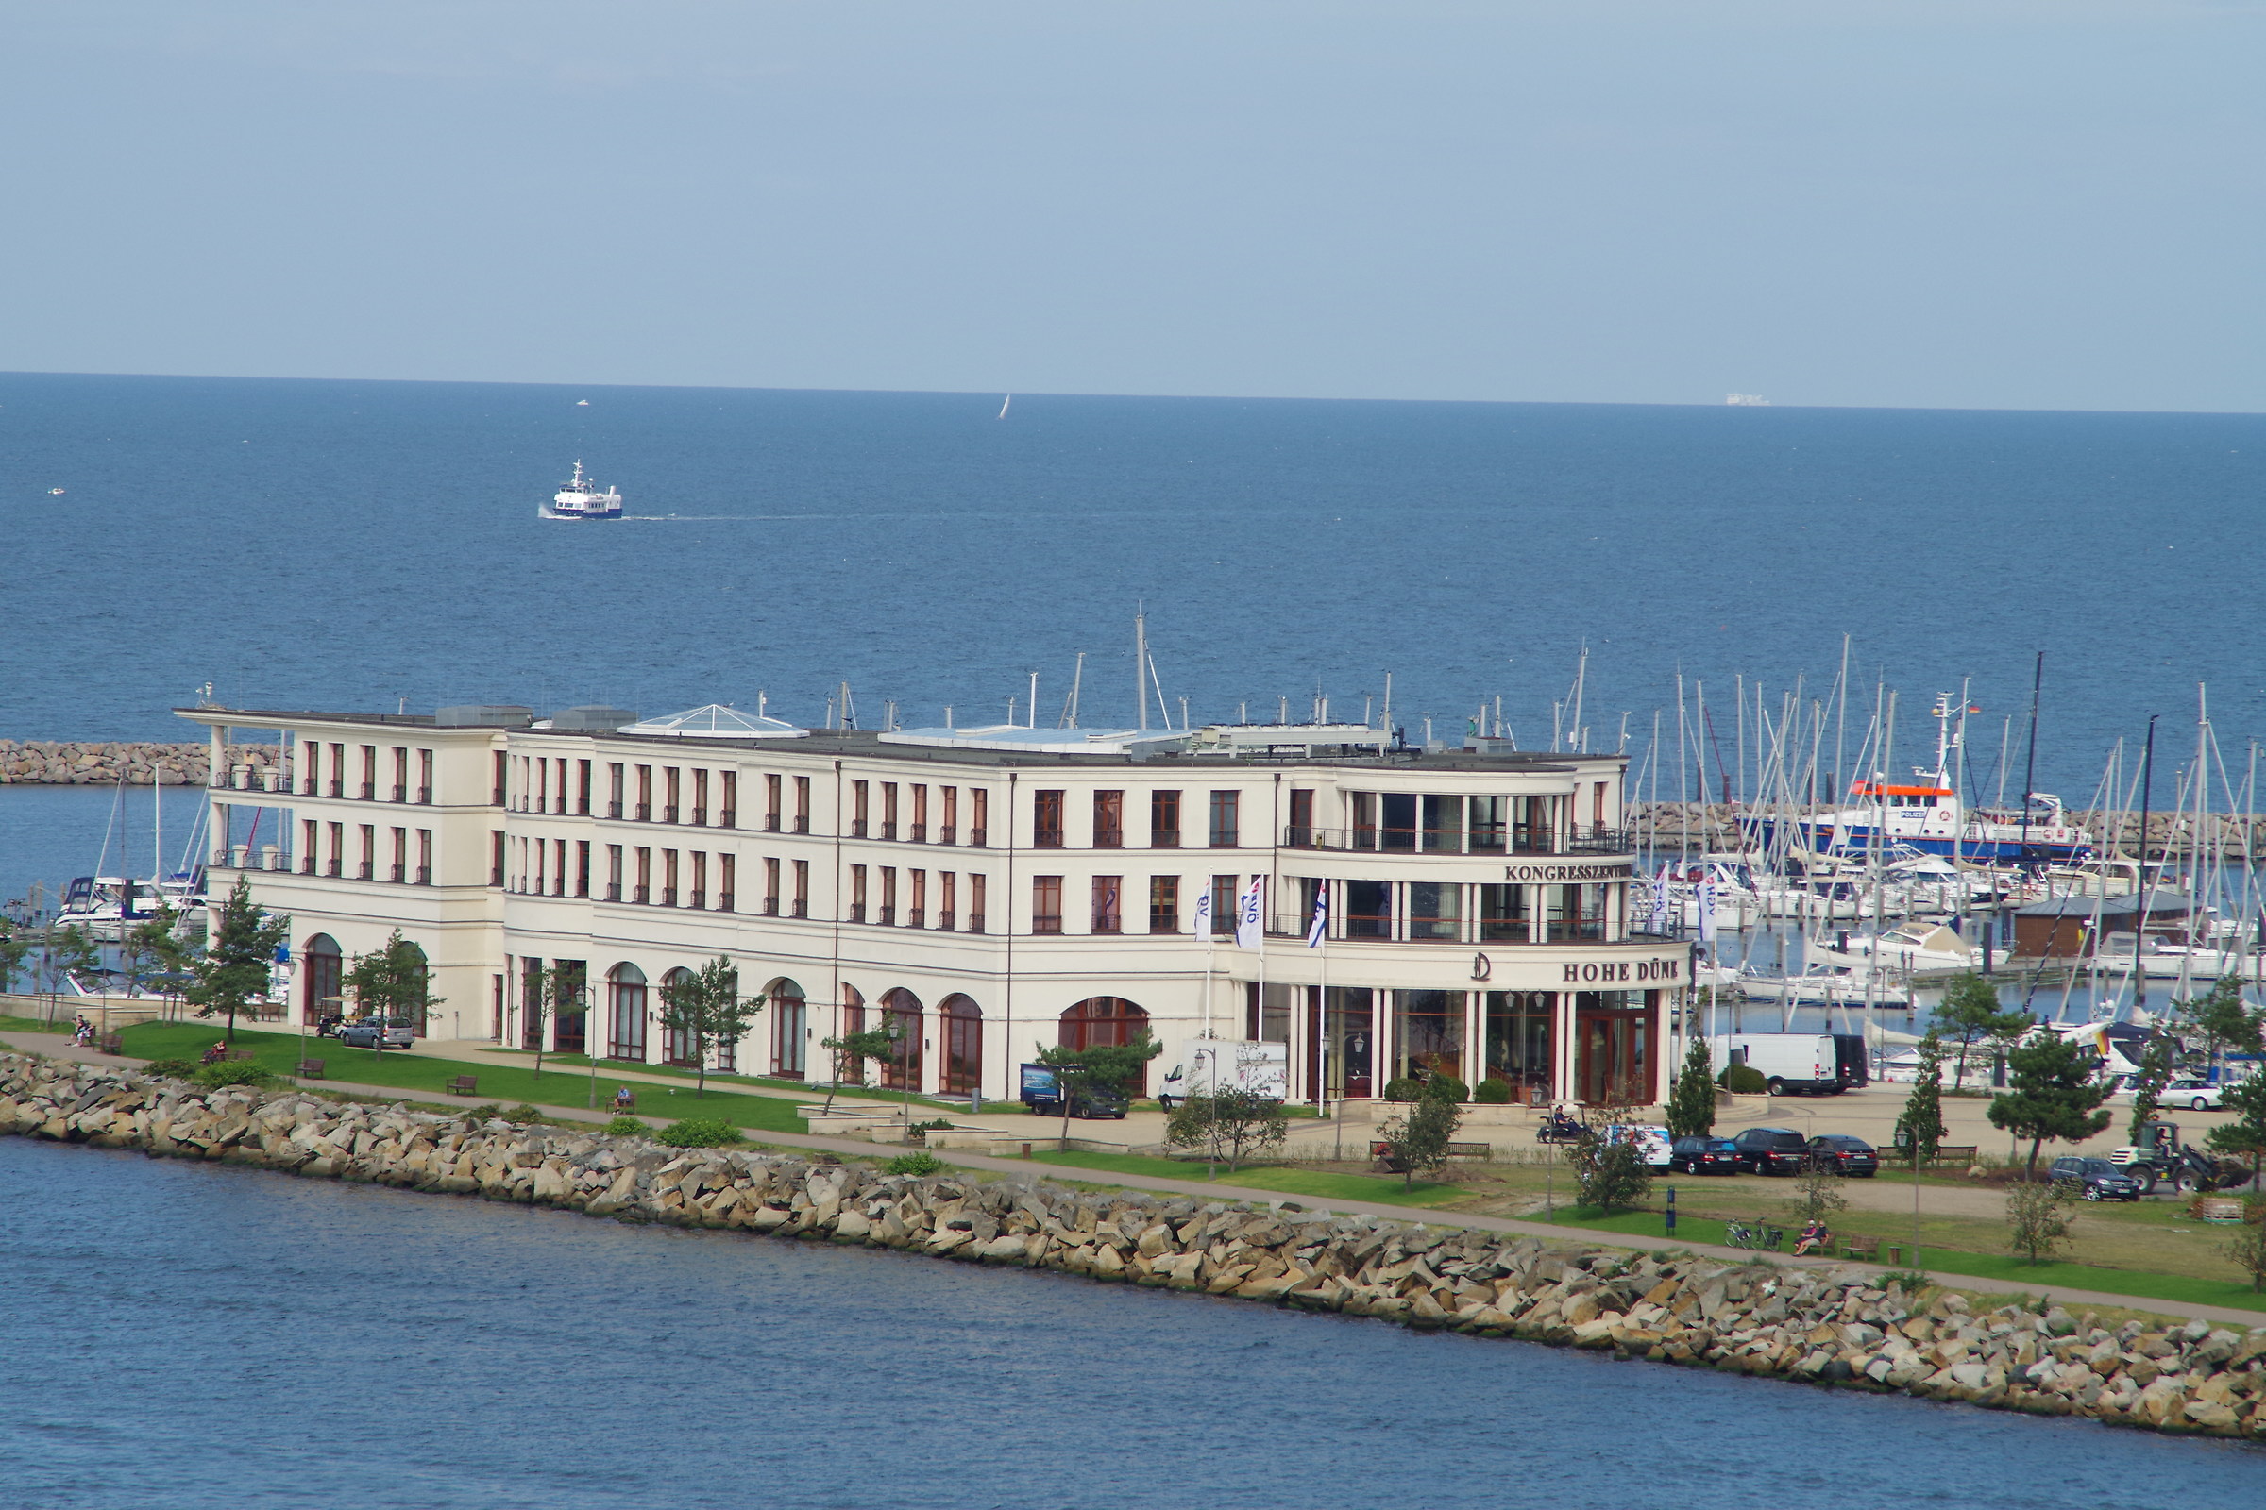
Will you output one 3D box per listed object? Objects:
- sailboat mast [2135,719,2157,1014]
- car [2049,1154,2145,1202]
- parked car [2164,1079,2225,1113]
[{"bbox_3d":[50.943,5.884,640.000,0.300,15.714,0.250,3,2,0],"label":"sailboat mast"},{"bbox_3d":[38.968,17.131,515.003,1.880,1.700,4.620,0,2,-29],"label":"car"},{"bbox_3d":[46.089,15.020,562.215,4.300,1.360,1.720,1,2,-10],"label":"parked car"}]

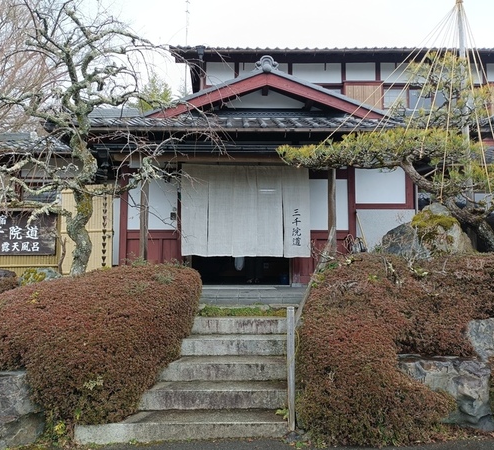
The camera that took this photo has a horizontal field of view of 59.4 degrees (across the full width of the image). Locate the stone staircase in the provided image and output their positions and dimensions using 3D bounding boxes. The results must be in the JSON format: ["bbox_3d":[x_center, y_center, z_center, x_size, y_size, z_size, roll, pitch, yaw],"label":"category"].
[{"bbox_3d":[-0.485,1.373,4.191,1.790,0.775,1.410,0,-3,0],"label":"stone staircase"}]

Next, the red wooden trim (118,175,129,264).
[{"bbox_3d":[-2.160,-0.003,7.679,0.150,1.813,0.130,0,-3,0],"label":"red wooden trim"}]

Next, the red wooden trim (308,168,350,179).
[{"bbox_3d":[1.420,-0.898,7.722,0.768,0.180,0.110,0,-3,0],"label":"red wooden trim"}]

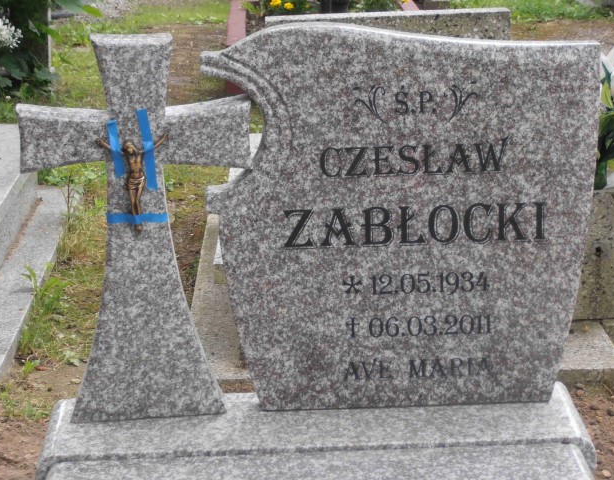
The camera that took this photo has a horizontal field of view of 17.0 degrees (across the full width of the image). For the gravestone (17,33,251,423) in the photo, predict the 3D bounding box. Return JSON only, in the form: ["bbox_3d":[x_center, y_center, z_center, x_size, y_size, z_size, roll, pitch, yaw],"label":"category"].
[{"bbox_3d":[-0.281,-0.021,3.475,0.387,0.649,0.085,-2,15,-2],"label":"gravestone"}]

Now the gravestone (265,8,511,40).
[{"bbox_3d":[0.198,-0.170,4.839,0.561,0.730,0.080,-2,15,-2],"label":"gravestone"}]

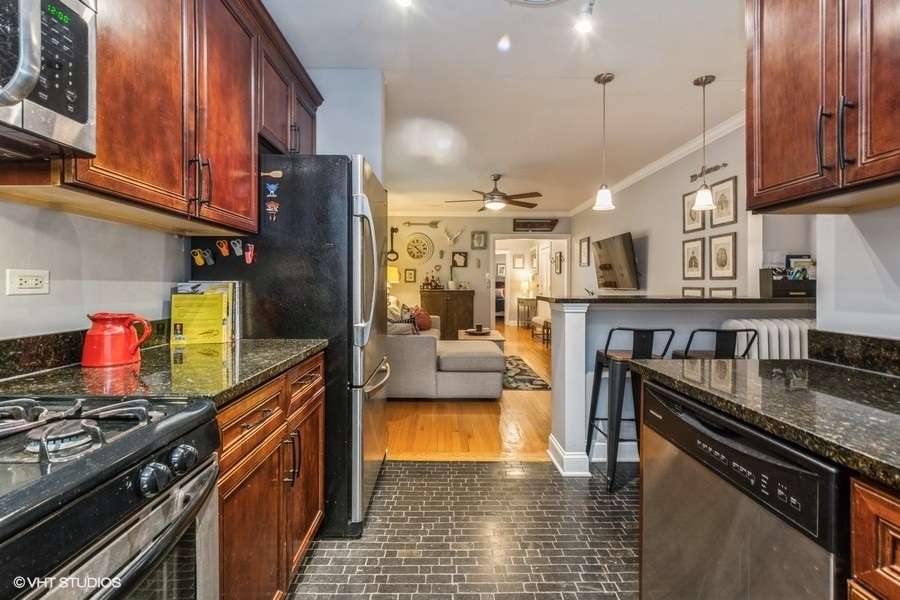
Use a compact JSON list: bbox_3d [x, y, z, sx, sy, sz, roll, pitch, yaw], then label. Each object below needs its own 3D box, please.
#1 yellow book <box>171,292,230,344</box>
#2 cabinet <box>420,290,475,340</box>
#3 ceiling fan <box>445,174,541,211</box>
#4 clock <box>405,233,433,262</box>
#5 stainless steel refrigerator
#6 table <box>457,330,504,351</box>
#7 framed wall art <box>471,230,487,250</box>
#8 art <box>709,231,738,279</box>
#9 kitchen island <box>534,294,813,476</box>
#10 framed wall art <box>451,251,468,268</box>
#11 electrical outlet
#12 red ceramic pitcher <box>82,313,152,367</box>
[{"bbox_3d":[-1.065,0.082,1.600,0.220,0.210,0.025,0,1,-3],"label":"yellow book"},{"bbox_3d":[-0.046,0.350,6.980,0.980,1.060,0.420,0,1,-1],"label":"cabinet"},{"bbox_3d":[0.608,-1.410,4.920,1.320,0.460,1.320,0,1,-1],"label":"ceiling fan"},{"bbox_3d":[-0.602,-1.004,7.170,0.560,0.570,0.050,0,1,-1],"label":"clock"},{"bbox_3d":[-0.773,0.200,2.090,0.830,1.760,0.740,0,1,-1],"label":"stainless steel refrigerator"},{"bbox_3d":[0.396,0.724,5.400,0.610,0.440,1.060,0,1,1],"label":"table"},{"bbox_3d":[0.549,-1.135,7.180,0.310,0.370,0.030,0,1,-1],"label":"framed wall art"},{"bbox_3d":[2.402,-0.375,3.315,0.025,0.405,0.325,0,1,-1],"label":"art"},{"bbox_3d":[1.485,0.524,2.467,1.710,1.080,0.435,0,1,-1],"label":"kitchen island"},{"bbox_3d":[0.192,-0.770,7.180,0.290,0.290,0.030,0,1,-1],"label":"framed wall art"},{"bbox_3d":[-1.181,-0.049,1.045,0.010,0.071,0.113,0,1,-1],"label":"electrical outlet"},{"bbox_3d":[-1.069,0.123,1.216,0.190,0.155,0.145,0,1,-12],"label":"red ceramic pitcher"}]

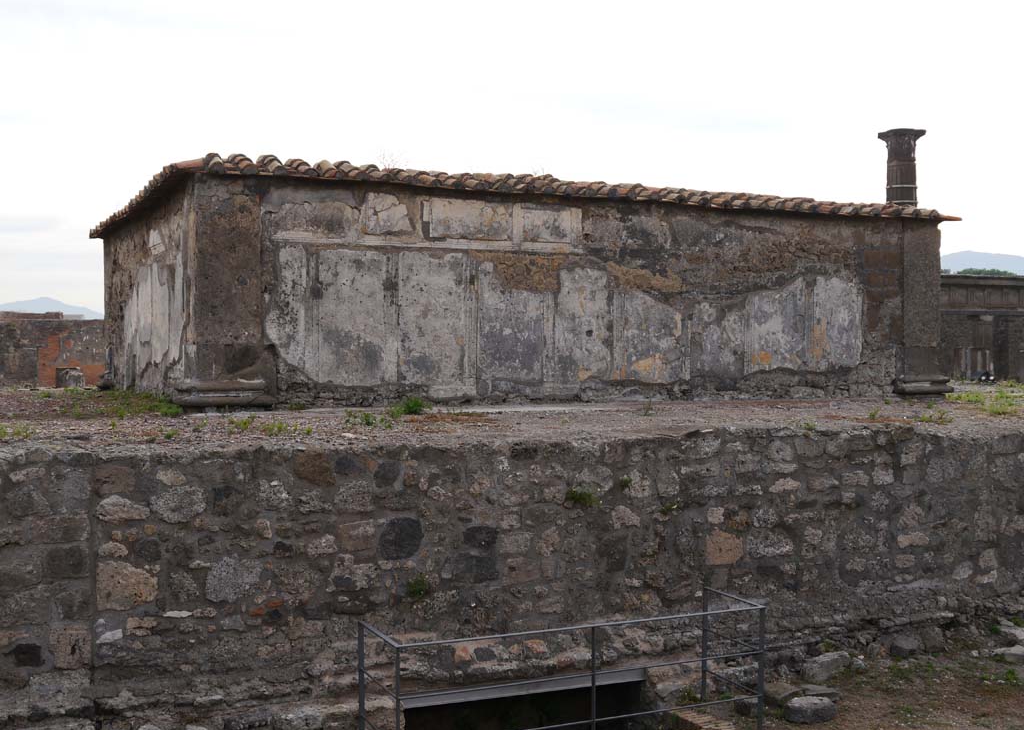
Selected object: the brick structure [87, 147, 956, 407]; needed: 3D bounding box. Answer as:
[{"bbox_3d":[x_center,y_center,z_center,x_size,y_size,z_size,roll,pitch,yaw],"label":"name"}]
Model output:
[{"bbox_3d":[-0.310,-1.130,22.700,12.900,3.200,9.600,0,1,-25],"label":"brick structure"}]

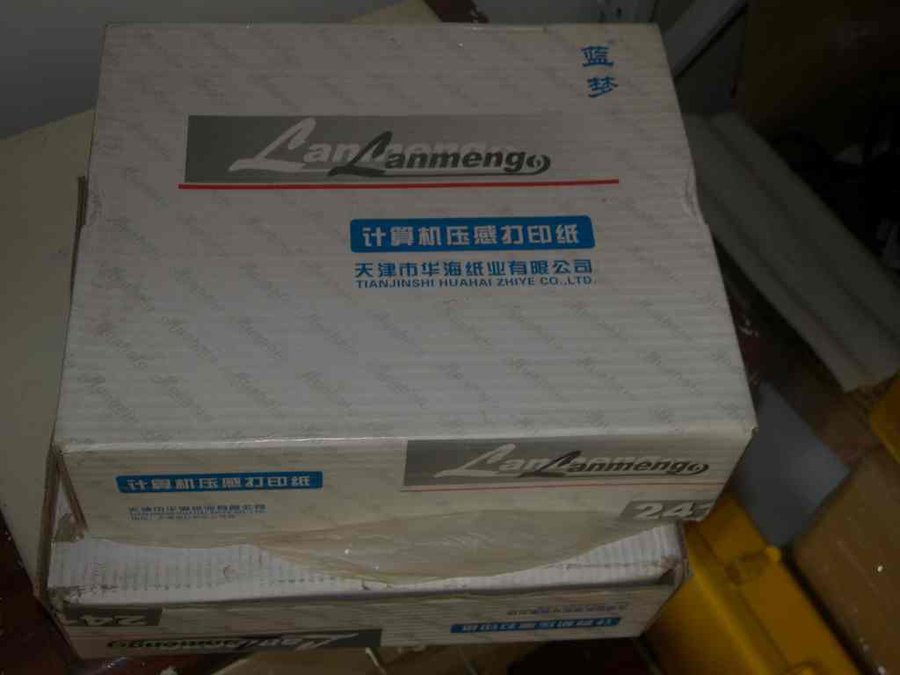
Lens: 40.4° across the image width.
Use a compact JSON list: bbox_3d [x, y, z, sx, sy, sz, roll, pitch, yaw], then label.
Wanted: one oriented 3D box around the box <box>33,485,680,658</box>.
[{"bbox_3d":[-0.046,0.034,0.659,0.288,0.086,0.246,-1,56,-6],"label":"box"}]

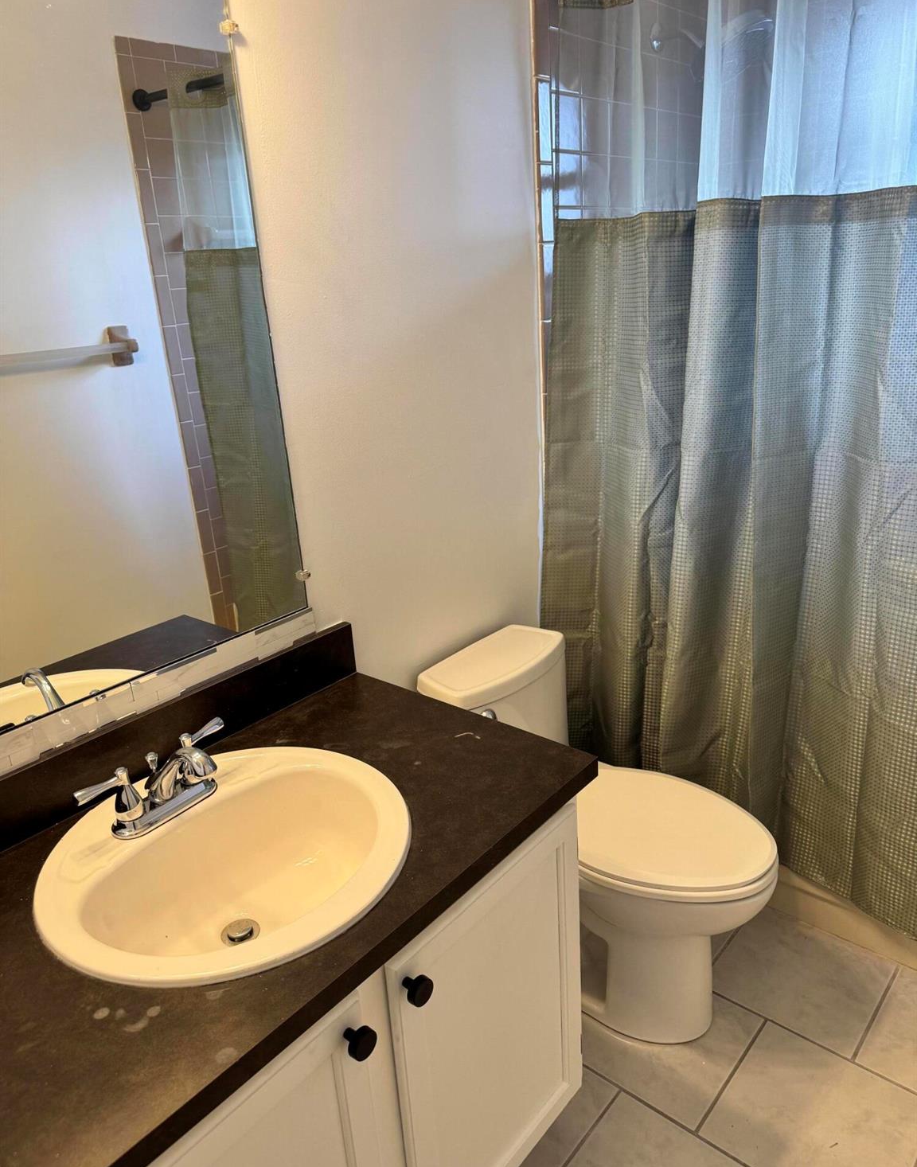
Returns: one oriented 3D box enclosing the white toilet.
[{"bbox_3d":[0.299,0.525,1.742,0.682,0.693,0.360,13,26,39],"label":"white toilet"}]

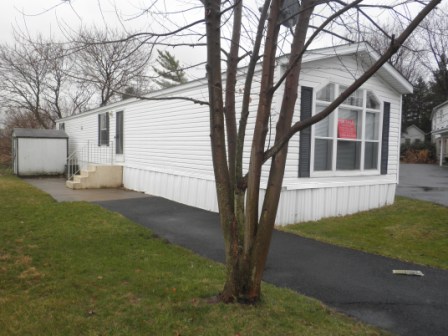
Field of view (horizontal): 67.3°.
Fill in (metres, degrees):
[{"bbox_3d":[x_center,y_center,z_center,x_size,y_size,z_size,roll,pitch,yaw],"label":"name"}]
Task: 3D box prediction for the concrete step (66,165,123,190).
[{"bbox_3d":[-4.776,0.313,12.403,1.703,0.791,1.161,-1,4,-36],"label":"concrete step"}]

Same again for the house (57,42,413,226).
[{"bbox_3d":[-3.273,-1.353,15.461,4.752,3.750,20.769,-1,4,-36],"label":"house"}]

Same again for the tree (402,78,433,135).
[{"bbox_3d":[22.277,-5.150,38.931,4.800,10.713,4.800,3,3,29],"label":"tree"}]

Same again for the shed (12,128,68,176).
[{"bbox_3d":[-9.511,-0.788,17.399,2.193,2.352,2.451,-1,4,-36],"label":"shed"}]

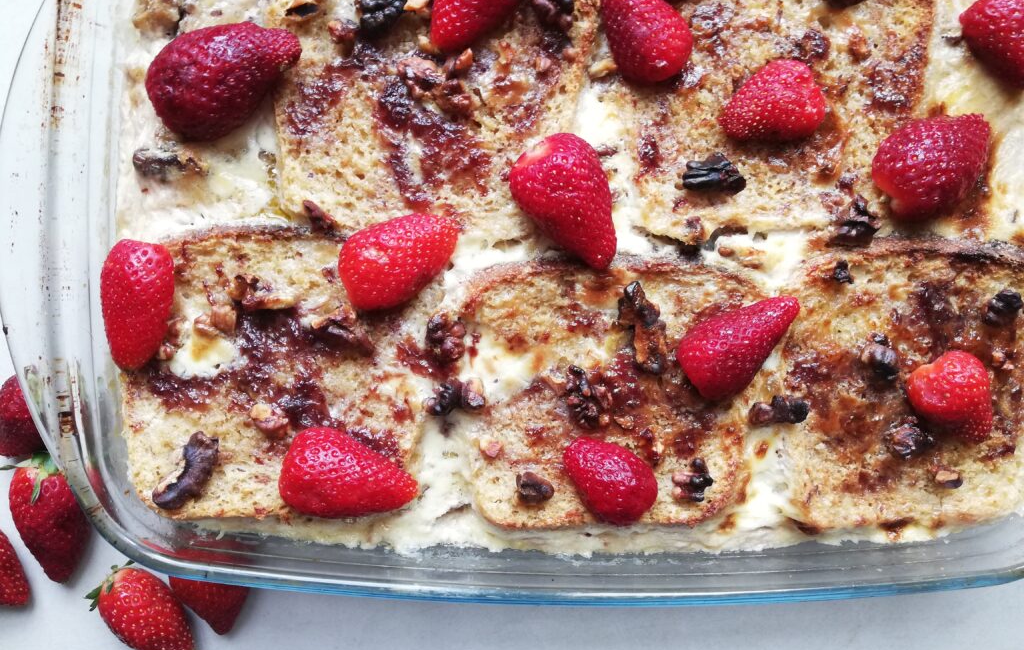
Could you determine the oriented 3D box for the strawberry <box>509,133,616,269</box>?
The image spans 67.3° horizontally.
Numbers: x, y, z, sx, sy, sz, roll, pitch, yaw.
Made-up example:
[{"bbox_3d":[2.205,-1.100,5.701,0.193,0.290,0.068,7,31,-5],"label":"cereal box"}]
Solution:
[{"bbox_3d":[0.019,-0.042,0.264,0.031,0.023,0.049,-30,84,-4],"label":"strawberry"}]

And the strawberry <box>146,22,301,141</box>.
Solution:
[{"bbox_3d":[-0.099,-0.084,0.266,0.054,0.030,0.035,-20,83,-2],"label":"strawberry"}]

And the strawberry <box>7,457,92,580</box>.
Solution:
[{"bbox_3d":[-0.172,0.073,0.286,0.026,0.024,0.048,-18,83,-2],"label":"strawberry"}]

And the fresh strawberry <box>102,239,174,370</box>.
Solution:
[{"bbox_3d":[-0.128,-0.007,0.262,0.024,0.017,0.045,4,83,0],"label":"fresh strawberry"}]

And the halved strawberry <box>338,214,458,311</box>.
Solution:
[{"bbox_3d":[-0.038,-0.021,0.262,0.044,0.021,0.029,-27,84,-3],"label":"halved strawberry"}]

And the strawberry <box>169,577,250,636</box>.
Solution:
[{"bbox_3d":[-0.110,0.094,0.281,0.030,0.027,0.043,-11,83,-1],"label":"strawberry"}]

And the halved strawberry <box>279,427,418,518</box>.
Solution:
[{"bbox_3d":[-0.053,0.049,0.251,0.045,0.025,0.029,12,83,1],"label":"halved strawberry"}]

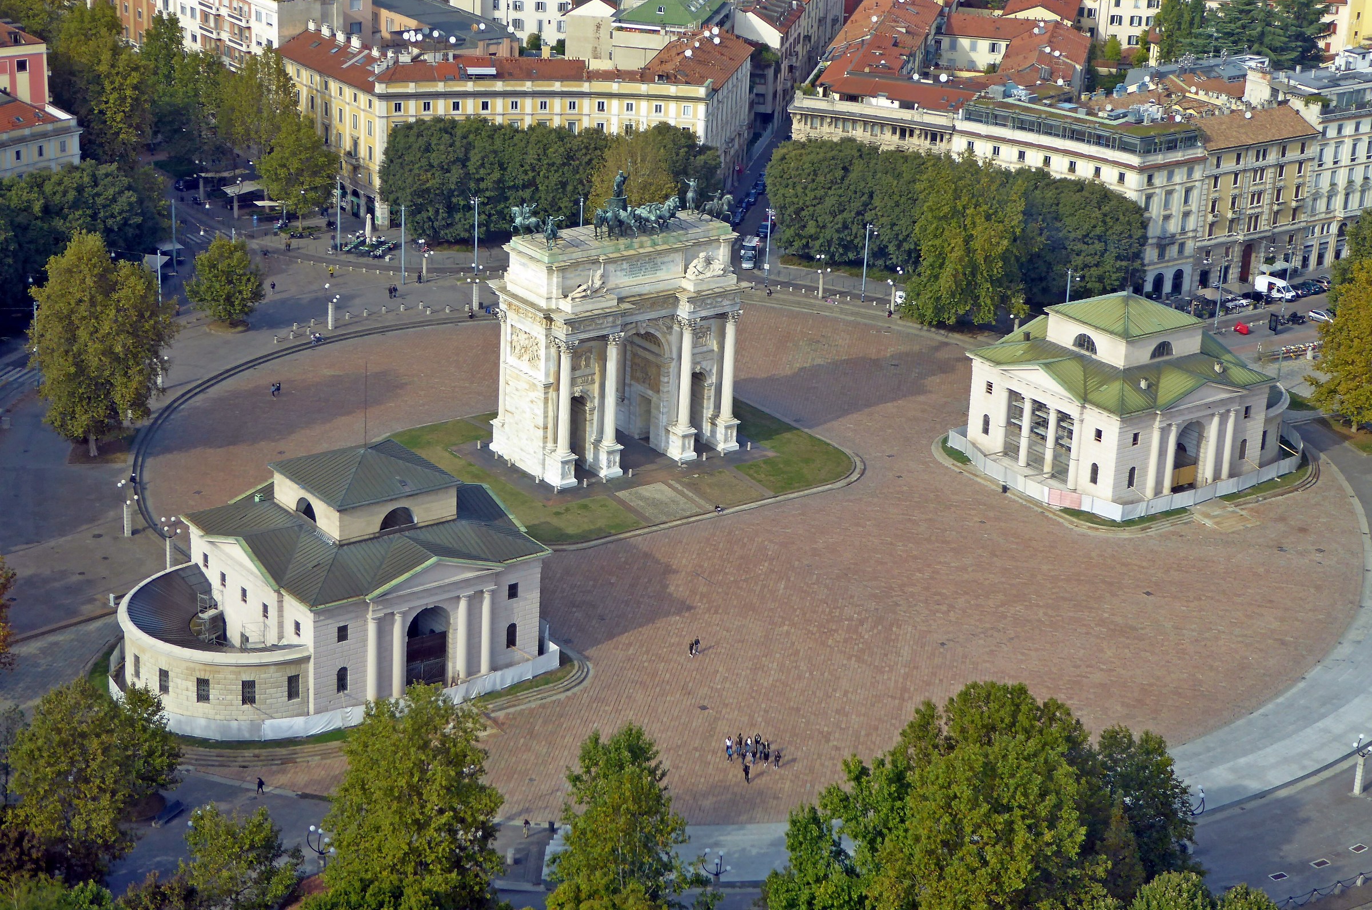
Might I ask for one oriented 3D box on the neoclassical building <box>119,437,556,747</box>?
[{"bbox_3d":[-33.146,9.129,226.201,35.500,18.600,23.400,-13,26,-36],"label":"neoclassical building"}]

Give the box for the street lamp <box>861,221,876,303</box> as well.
[{"bbox_3d":[23.557,-25.067,334.539,1.000,10.500,1.800,11,22,18],"label":"street lamp"}]

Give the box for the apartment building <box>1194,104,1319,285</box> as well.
[{"bbox_3d":[73.963,-36.237,355.227,24.000,21.900,14.000,-13,26,-36],"label":"apartment building"}]

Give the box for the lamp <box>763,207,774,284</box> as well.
[{"bbox_3d":[11.070,-27.327,338.503,1.000,10.500,1.600,11,22,18],"label":"lamp"}]

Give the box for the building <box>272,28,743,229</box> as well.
[{"bbox_3d":[-21.732,-47.015,367.697,69.000,22.600,35.000,0,21,-9],"label":"building"}]

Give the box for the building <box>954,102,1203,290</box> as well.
[{"bbox_3d":[51.812,-34.396,344.753,31.000,23.600,14.500,17,25,32],"label":"building"}]

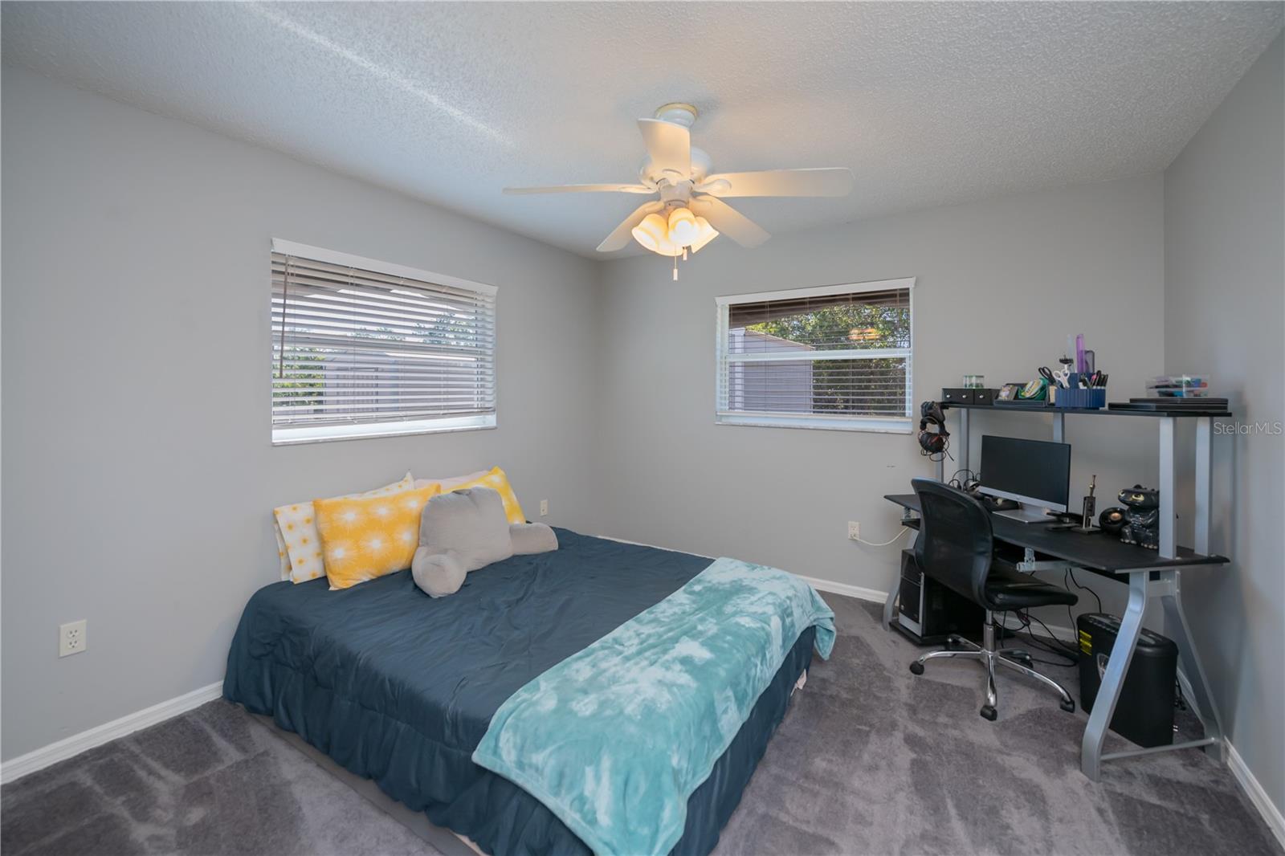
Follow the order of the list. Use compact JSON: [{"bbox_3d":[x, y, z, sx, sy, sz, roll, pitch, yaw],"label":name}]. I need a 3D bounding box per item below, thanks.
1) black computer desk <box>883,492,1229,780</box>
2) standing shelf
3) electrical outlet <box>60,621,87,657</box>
[{"bbox_3d":[1.756,0.822,2.352,0.571,0.763,1.202,-1,4,-12],"label":"black computer desk"},{"bbox_3d":[1.909,0.172,2.352,0.296,0.538,1.098,-1,4,-12],"label":"standing shelf"},{"bbox_3d":[-2.140,0.792,1.879,0.010,0.118,0.068,3,5,33],"label":"electrical outlet"}]

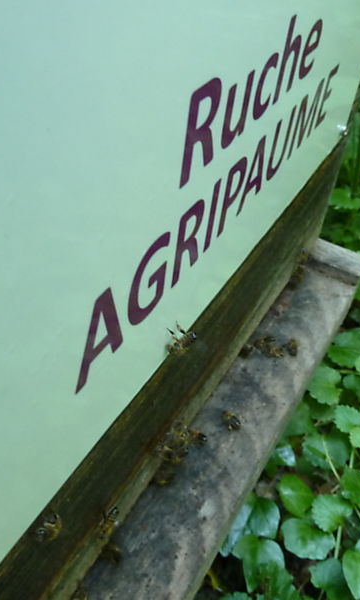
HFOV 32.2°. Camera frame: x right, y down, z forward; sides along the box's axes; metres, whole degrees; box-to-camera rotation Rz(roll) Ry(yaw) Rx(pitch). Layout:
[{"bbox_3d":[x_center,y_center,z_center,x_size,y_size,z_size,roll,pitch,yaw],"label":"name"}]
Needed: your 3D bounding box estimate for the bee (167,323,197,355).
[{"bbox_3d":[0.000,0.013,0.207,0.012,0.005,0.008,-27,52,-24],"label":"bee"}]

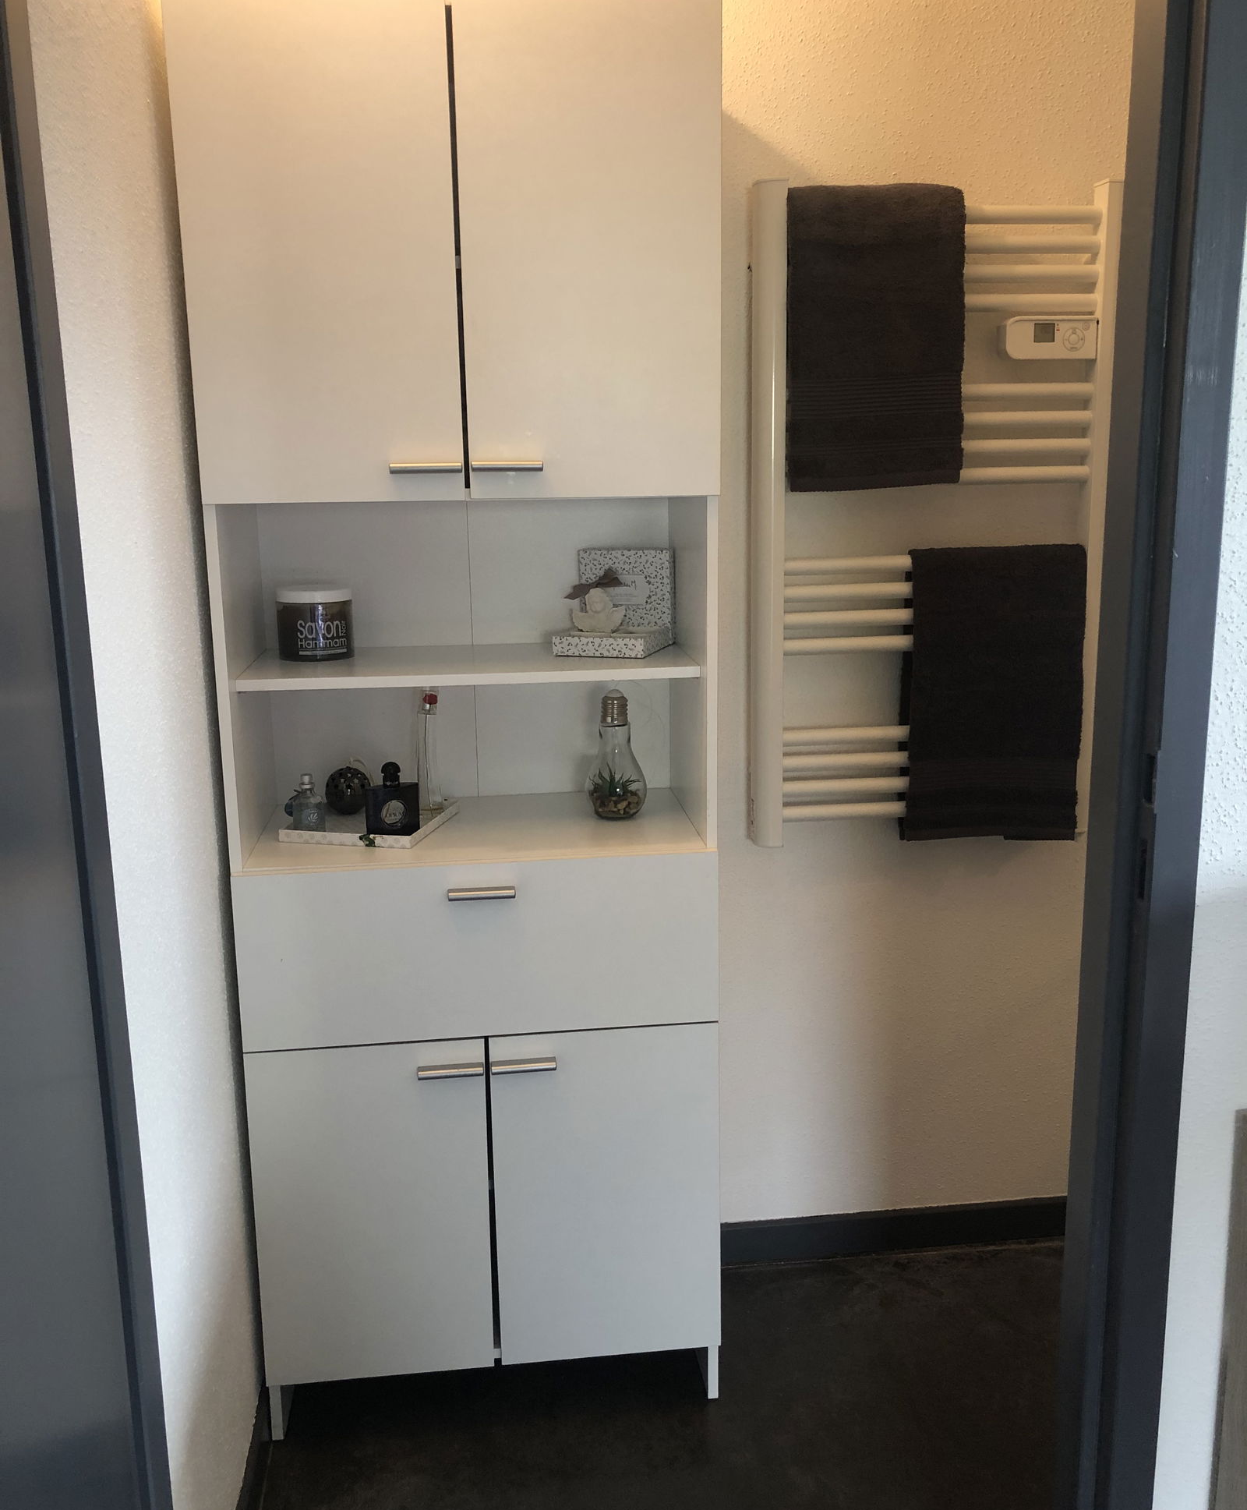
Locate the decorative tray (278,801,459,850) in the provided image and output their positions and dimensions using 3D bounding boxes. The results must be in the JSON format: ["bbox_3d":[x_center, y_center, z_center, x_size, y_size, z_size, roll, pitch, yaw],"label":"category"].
[{"bbox_3d":[-0.344,0.090,1.843,0.188,0.017,0.192,2,12,13],"label":"decorative tray"}]

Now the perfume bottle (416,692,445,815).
[{"bbox_3d":[-0.270,-0.009,1.877,0.040,0.187,0.035,0,12,1],"label":"perfume bottle"}]

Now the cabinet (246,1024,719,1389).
[{"bbox_3d":[-0.192,0.557,1.931,0.606,0.475,0.347,-2,12,-7],"label":"cabinet"}]

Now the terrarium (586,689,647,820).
[{"bbox_3d":[-0.011,-0.002,1.873,0.085,0.175,0.085,-2,12,-7],"label":"terrarium"}]

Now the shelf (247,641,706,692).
[{"bbox_3d":[-0.205,-0.123,1.821,0.581,0.016,0.275,-2,12,-7],"label":"shelf"}]

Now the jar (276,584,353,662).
[{"bbox_3d":[-0.423,-0.182,1.847,0.099,0.097,0.099,-5,13,-18],"label":"jar"}]

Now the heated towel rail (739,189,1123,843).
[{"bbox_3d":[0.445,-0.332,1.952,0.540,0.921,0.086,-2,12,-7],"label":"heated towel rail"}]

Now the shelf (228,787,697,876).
[{"bbox_3d":[-0.199,0.104,1.841,0.586,0.017,0.331,-2,12,-7],"label":"shelf"}]

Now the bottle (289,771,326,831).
[{"bbox_3d":[-0.423,0.064,1.801,0.046,0.079,0.042,-5,13,-21],"label":"bottle"}]

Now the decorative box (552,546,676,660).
[{"bbox_3d":[-0.014,-0.215,1.877,0.135,0.137,0.172,2,12,14],"label":"decorative box"}]

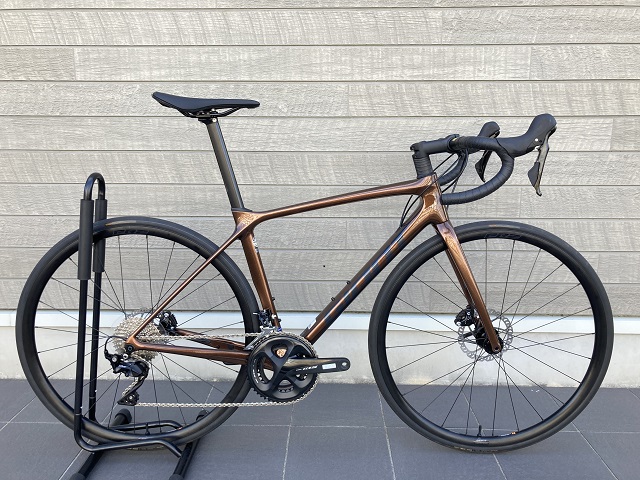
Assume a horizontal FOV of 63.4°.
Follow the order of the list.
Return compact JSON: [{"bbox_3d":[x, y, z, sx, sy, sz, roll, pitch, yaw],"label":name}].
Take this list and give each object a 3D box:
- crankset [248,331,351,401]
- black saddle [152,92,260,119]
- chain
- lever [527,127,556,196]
[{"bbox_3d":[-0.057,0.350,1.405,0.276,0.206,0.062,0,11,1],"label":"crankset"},{"bbox_3d":[-0.287,-0.343,1.327,0.272,0.066,0.145,0,11,1],"label":"black saddle"},{"bbox_3d":[-0.264,0.355,1.412,0.524,0.225,0.026,0,11,1],"label":"chain"},{"bbox_3d":[0.484,-0.171,1.137,0.055,0.152,0.034,0,11,1],"label":"lever"}]

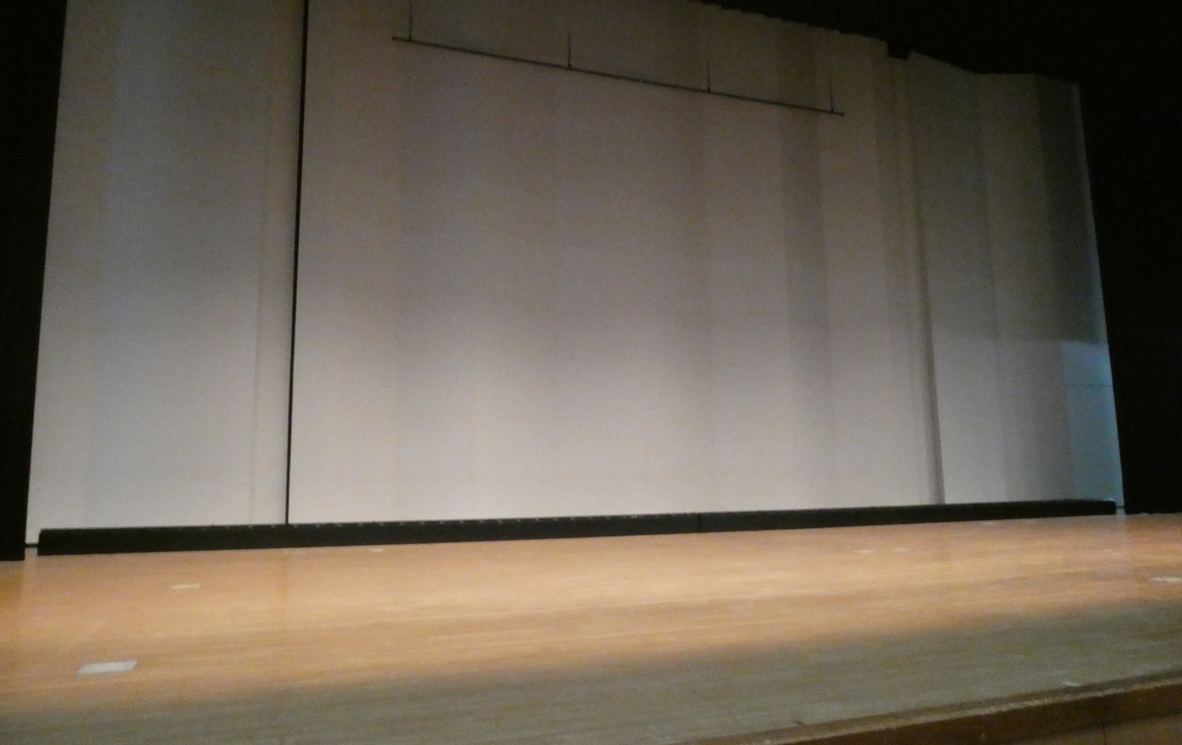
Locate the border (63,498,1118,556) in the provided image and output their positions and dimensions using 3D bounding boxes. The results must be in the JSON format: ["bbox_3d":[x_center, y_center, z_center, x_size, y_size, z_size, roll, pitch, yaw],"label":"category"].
[{"bbox_3d":[1.862,2.404,13.332,18.390,0.304,0.300,2,-8,-20],"label":"border"}]

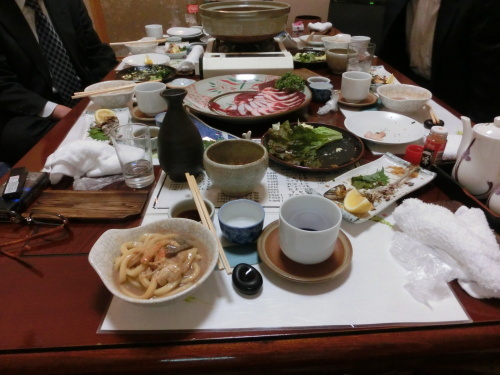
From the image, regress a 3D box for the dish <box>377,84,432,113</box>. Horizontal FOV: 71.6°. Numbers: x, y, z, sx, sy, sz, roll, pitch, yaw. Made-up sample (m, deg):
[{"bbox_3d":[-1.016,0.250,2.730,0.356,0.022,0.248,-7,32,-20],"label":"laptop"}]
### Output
[{"bbox_3d":[0.419,-0.240,0.953,0.139,0.048,0.139,0,33,0],"label":"dish"}]

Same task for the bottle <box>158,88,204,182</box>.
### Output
[{"bbox_3d":[-0.128,-0.092,0.638,0.085,0.168,0.085,0,34,0],"label":"bottle"}]

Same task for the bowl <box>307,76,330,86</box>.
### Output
[{"bbox_3d":[0.211,-0.309,1.065,0.070,0.042,0.070,0,33,0],"label":"bowl"}]

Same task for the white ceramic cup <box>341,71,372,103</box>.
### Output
[{"bbox_3d":[0.300,-0.283,0.990,0.082,0.070,0.082,0,34,0],"label":"white ceramic cup"}]

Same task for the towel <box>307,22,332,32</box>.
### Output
[{"bbox_3d":[0.393,-0.908,1.950,0.145,0.047,0.100,0,33,0],"label":"towel"}]

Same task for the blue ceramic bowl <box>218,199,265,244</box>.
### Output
[{"bbox_3d":[-0.011,0.055,0.501,0.067,0.044,0.067,0,33,0],"label":"blue ceramic bowl"}]

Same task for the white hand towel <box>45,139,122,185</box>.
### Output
[{"bbox_3d":[-0.302,-0.052,0.661,0.168,0.050,0.092,-8,34,-13],"label":"white hand towel"}]

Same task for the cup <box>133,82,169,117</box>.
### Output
[{"bbox_3d":[-0.256,-0.229,0.916,0.082,0.070,0.082,0,34,0],"label":"cup"}]

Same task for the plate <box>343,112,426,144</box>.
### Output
[{"bbox_3d":[0.312,-0.134,0.812,0.178,0.023,0.178,0,33,0],"label":"plate"}]

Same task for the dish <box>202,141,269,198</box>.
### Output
[{"bbox_3d":[-0.024,-0.031,0.629,0.112,0.076,0.112,0,34,0],"label":"dish"}]

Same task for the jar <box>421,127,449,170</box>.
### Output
[{"bbox_3d":[0.365,-0.080,0.681,0.041,0.075,0.041,0,33,0],"label":"jar"}]

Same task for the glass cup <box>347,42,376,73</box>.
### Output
[{"bbox_3d":[0.372,-0.414,1.161,0.087,0.115,0.087,0,33,0],"label":"glass cup"}]

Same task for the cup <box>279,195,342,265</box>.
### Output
[{"bbox_3d":[0.077,0.058,0.455,0.078,0.064,0.078,0,33,0],"label":"cup"}]

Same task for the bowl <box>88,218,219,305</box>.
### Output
[{"bbox_3d":[-0.121,0.104,0.451,0.166,0.052,0.145,6,35,9],"label":"bowl"}]

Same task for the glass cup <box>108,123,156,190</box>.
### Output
[{"bbox_3d":[-0.210,-0.055,0.641,0.069,0.105,0.069,0,34,0],"label":"glass cup"}]

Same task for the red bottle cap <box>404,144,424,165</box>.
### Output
[{"bbox_3d":[0.299,-0.059,0.632,0.031,0.024,0.031,0,34,0],"label":"red bottle cap"}]

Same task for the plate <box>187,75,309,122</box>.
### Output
[{"bbox_3d":[-0.003,-0.238,0.958,0.344,0.049,0.344,0,34,0],"label":"plate"}]

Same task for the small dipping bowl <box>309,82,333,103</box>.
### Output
[{"bbox_3d":[0.206,-0.278,1.020,0.069,0.044,0.069,0,34,0],"label":"small dipping bowl"}]

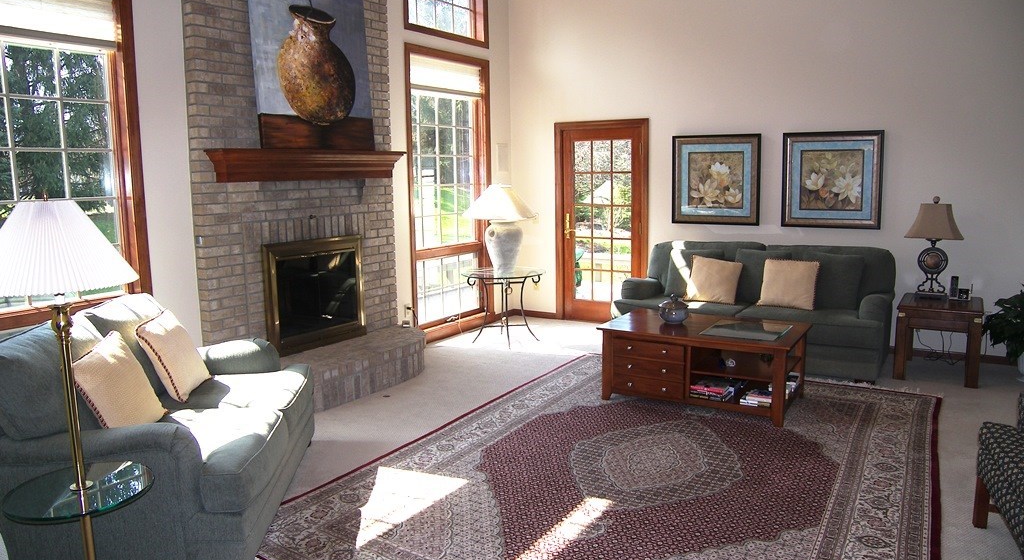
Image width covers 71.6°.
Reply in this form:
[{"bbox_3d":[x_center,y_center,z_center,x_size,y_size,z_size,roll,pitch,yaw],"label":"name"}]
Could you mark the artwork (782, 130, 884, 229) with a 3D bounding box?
[{"bbox_3d":[2.737,-0.855,6.103,0.799,0.823,0.042,4,10,32],"label":"artwork"}]

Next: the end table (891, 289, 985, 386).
[{"bbox_3d":[3.158,0.432,5.272,0.546,0.537,0.724,4,10,32],"label":"end table"}]

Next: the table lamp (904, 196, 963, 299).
[{"bbox_3d":[3.171,-0.238,5.336,0.376,0.779,0.277,4,10,32],"label":"table lamp"}]

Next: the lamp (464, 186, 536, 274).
[{"bbox_3d":[-0.076,-0.472,6.588,0.690,0.824,0.690,-1,9,0],"label":"lamp"}]

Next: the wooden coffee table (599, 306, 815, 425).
[{"bbox_3d":[1.336,0.572,4.952,1.270,0.496,0.777,4,10,32],"label":"wooden coffee table"}]

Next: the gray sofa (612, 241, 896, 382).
[{"bbox_3d":[2.002,0.185,5.864,2.101,0.913,0.963,4,10,32],"label":"gray sofa"}]

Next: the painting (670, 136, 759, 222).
[{"bbox_3d":[1.842,-0.904,6.451,0.807,0.821,0.038,4,10,32],"label":"painting"}]

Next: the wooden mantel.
[{"bbox_3d":[-1.374,-0.812,5.045,0.185,0.202,1.746,4,10,32],"label":"wooden mantel"}]

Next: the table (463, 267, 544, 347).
[{"bbox_3d":[-0.063,0.258,6.698,0.780,0.664,0.780,-1,9,0],"label":"table"}]

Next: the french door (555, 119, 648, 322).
[{"bbox_3d":[0.929,-0.582,7.374,1.048,2.087,0.100,4,10,32],"label":"french door"}]

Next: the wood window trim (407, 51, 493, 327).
[{"bbox_3d":[-0.588,-0.843,6.977,0.100,2.680,1.311,4,10,32],"label":"wood window trim"}]

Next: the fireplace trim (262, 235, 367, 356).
[{"bbox_3d":[-1.486,0.108,5.393,0.070,0.829,0.978,4,10,32],"label":"fireplace trim"}]

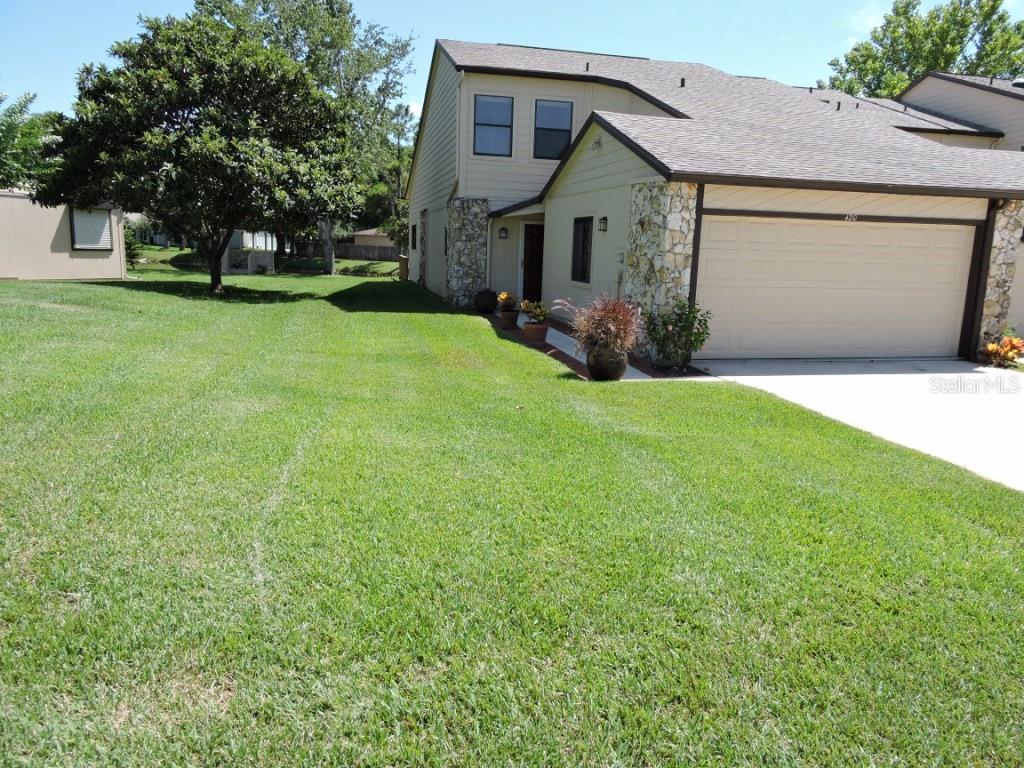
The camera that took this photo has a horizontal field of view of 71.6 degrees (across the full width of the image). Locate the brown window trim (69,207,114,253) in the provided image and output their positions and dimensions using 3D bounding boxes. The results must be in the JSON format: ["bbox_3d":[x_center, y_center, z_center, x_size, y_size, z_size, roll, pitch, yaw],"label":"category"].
[{"bbox_3d":[-13.294,-4.912,22.500,0.100,1.400,1.450,4,10,16],"label":"brown window trim"}]

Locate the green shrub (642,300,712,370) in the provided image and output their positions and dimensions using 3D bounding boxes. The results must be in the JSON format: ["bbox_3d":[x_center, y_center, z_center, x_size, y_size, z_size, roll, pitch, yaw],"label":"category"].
[{"bbox_3d":[2.378,-0.720,10.169,0.950,0.920,0.820,-1,10,-12],"label":"green shrub"}]

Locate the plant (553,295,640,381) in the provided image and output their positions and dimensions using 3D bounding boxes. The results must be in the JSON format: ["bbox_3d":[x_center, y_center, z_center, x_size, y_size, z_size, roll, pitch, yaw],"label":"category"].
[{"bbox_3d":[1.067,-0.579,8.863,1.000,1.020,0.920,-1,10,-12],"label":"plant"}]

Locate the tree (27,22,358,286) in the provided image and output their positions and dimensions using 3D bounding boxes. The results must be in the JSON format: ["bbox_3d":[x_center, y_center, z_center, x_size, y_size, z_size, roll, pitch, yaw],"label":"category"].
[{"bbox_3d":[-8.498,-6.064,18.945,7.900,7.100,7.600,-1,10,-12],"label":"tree"}]

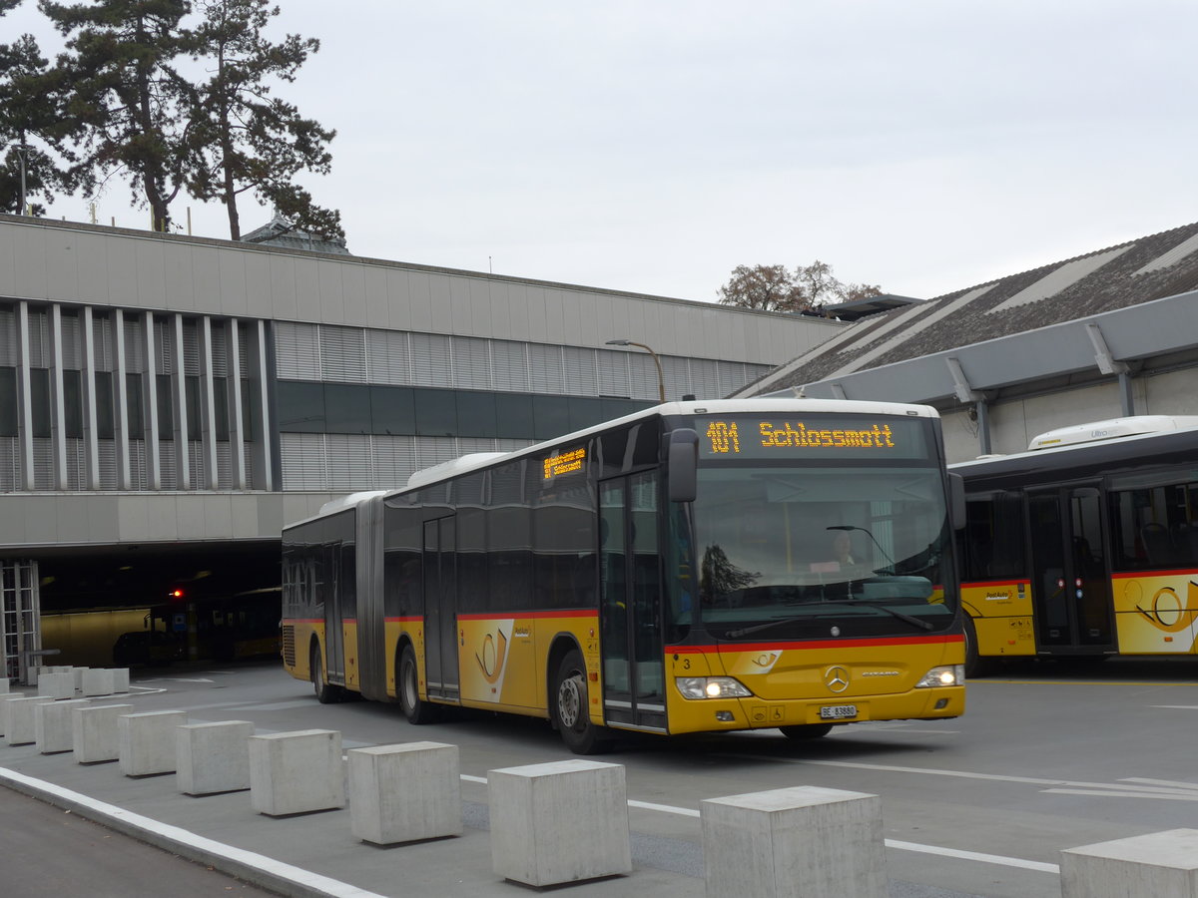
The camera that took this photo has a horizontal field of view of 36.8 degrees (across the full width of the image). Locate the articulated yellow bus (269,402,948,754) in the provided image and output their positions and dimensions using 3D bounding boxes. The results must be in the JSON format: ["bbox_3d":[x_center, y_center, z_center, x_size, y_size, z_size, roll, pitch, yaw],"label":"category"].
[{"bbox_3d":[-1.214,1.772,22.336,2.550,3.100,17.940,0,-5,-19],"label":"articulated yellow bus"}]

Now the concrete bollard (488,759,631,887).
[{"bbox_3d":[-0.191,1.795,8.655,0.496,0.512,0.477,-1,-5,-29],"label":"concrete bollard"}]

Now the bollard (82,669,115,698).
[{"bbox_3d":[-9.770,4.567,35.140,0.481,0.512,0.496,-5,-5,17],"label":"bollard"}]

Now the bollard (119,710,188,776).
[{"bbox_3d":[-3.933,2.609,15.927,0.496,0.512,0.477,-2,-5,-26],"label":"bollard"}]

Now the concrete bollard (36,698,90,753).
[{"bbox_3d":[-5.697,2.967,19.185,0.496,0.512,0.477,-2,-5,-26],"label":"concrete bollard"}]

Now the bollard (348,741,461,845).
[{"bbox_3d":[-1.125,2.000,10.459,0.496,0.512,0.477,-1,-5,-28],"label":"bollard"}]

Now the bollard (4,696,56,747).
[{"bbox_3d":[-6.654,3.188,21.066,0.496,0.512,0.477,-2,-5,-26],"label":"bollard"}]

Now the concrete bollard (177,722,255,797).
[{"bbox_3d":[-3.011,2.428,14.140,0.496,0.512,0.477,-1,-5,-28],"label":"concrete bollard"}]

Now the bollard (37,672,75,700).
[{"bbox_3d":[-10.479,4.599,34.789,0.481,0.512,0.496,-6,-5,28],"label":"bollard"}]

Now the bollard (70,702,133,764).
[{"bbox_3d":[-4.830,2.786,17.581,0.496,0.512,0.477,-2,-5,-27],"label":"bollard"}]

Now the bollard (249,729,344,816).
[{"bbox_3d":[-2.054,2.200,12.227,0.496,0.512,0.477,-1,-5,-28],"label":"bollard"}]

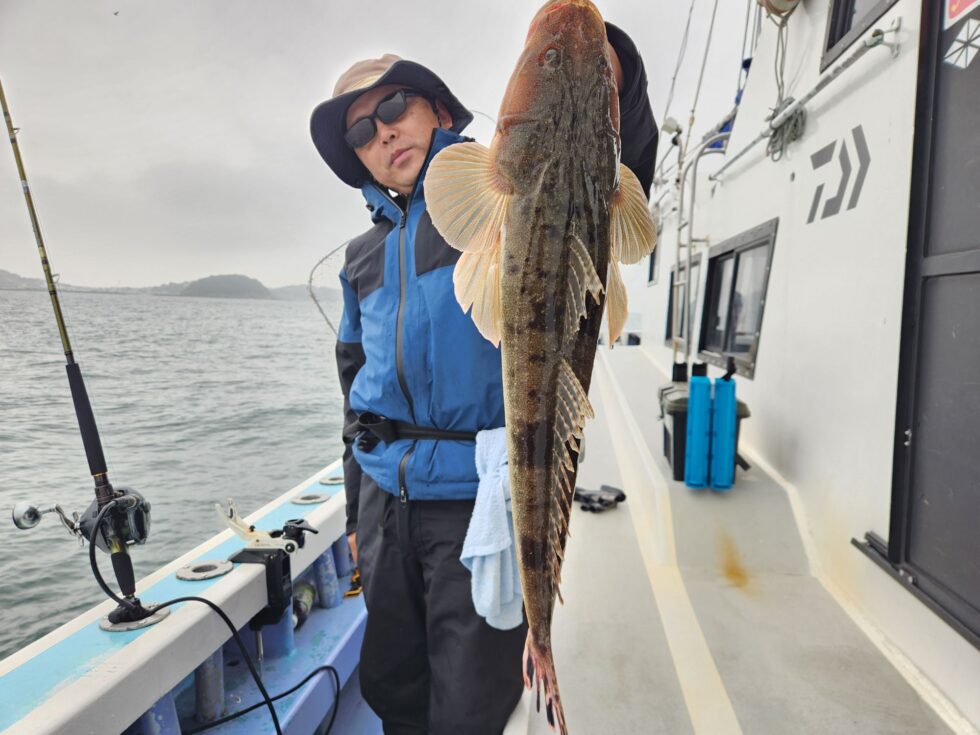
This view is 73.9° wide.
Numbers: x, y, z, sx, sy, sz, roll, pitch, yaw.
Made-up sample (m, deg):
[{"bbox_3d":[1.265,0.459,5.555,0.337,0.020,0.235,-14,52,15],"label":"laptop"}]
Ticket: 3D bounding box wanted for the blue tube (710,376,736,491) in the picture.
[{"bbox_3d":[0.809,0.233,2.269,0.072,0.379,0.069,0,5,8],"label":"blue tube"}]

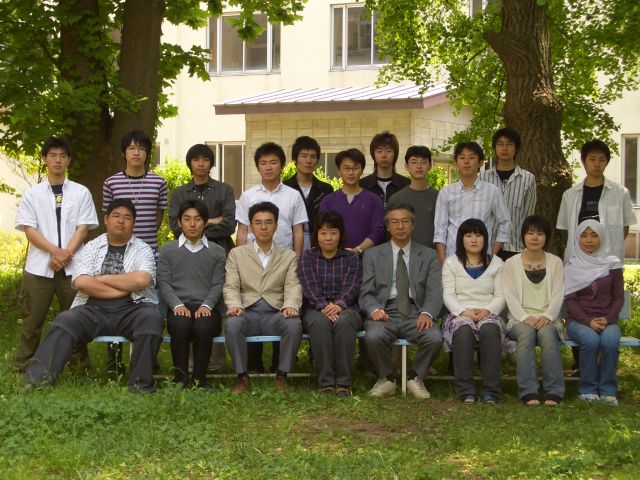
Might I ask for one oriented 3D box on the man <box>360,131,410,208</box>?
[{"bbox_3d":[0.495,0.070,10.339,0.480,1.770,0.310,0,3,0],"label":"man"}]

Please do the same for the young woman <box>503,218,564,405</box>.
[{"bbox_3d":[1.398,0.436,8.957,0.430,1.190,0.720,0,3,3],"label":"young woman"}]

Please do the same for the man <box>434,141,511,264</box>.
[{"bbox_3d":[1.138,0.137,10.209,0.550,1.758,0.340,0,2,3],"label":"man"}]

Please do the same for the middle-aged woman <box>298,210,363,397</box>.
[{"bbox_3d":[0.073,0.418,9.544,0.470,1.241,0.780,0,2,1],"label":"middle-aged woman"}]

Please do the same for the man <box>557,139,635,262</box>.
[{"bbox_3d":[2.045,0.137,10.136,0.570,1.769,0.340,0,2,9],"label":"man"}]

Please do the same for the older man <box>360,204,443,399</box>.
[{"bbox_3d":[0.566,0.398,9.505,0.580,1.285,0.850,0,2,3],"label":"older man"}]

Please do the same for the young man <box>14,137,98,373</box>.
[{"bbox_3d":[-1.915,0.117,9.941,0.600,1.720,0.400,0,3,-7],"label":"young man"}]

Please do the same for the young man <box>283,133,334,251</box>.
[{"bbox_3d":[-0.094,0.090,10.340,0.480,1.730,0.310,0,3,-3],"label":"young man"}]

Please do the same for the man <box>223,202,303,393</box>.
[{"bbox_3d":[-0.403,0.387,9.582,0.550,1.296,0.800,0,2,0],"label":"man"}]

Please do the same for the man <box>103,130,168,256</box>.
[{"bbox_3d":[-1.348,0.093,10.000,0.490,1.760,0.320,0,3,-3],"label":"man"}]

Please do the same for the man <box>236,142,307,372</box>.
[{"bbox_3d":[-0.370,0.136,10.330,0.530,1.742,0.330,0,2,-2],"label":"man"}]

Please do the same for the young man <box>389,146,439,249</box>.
[{"bbox_3d":[0.722,0.151,10.242,0.480,1.724,0.320,0,2,2],"label":"young man"}]

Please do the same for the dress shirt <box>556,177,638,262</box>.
[{"bbox_3d":[1.982,-0.106,9.809,0.580,0.700,0.280,0,3,3],"label":"dress shirt"}]

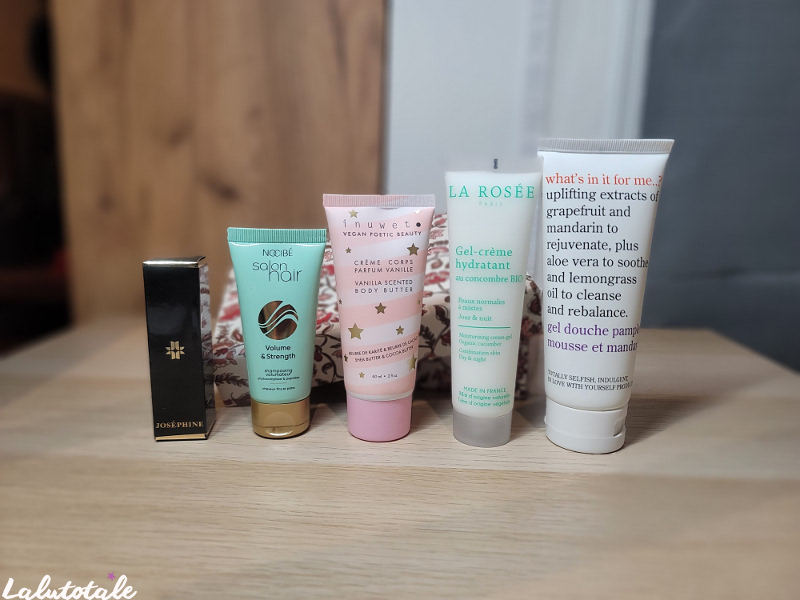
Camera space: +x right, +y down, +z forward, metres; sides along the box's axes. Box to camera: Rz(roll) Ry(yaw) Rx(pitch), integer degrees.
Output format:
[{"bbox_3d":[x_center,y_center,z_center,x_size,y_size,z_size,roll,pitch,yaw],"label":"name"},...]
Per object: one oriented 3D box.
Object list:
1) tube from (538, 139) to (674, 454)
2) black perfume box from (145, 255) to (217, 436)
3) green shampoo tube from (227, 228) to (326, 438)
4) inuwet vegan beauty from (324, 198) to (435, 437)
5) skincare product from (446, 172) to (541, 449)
[{"bbox_3d":[0.100,-0.002,0.295,0.066,0.154,0.042,1,11,2],"label":"tube"},{"bbox_3d":[-0.114,0.025,0.303,0.026,0.093,0.025,-1,11,-8],"label":"black perfume box"},{"bbox_3d":[-0.064,0.017,0.308,0.052,0.108,0.032,0,11,-2],"label":"green shampoo tube"},{"bbox_3d":[-0.011,0.009,0.306,0.057,0.126,0.036,0,11,-5],"label":"inuwet vegan beauty"},{"bbox_3d":[0.045,0.005,0.298,0.047,0.138,0.031,1,11,0],"label":"skincare product"}]

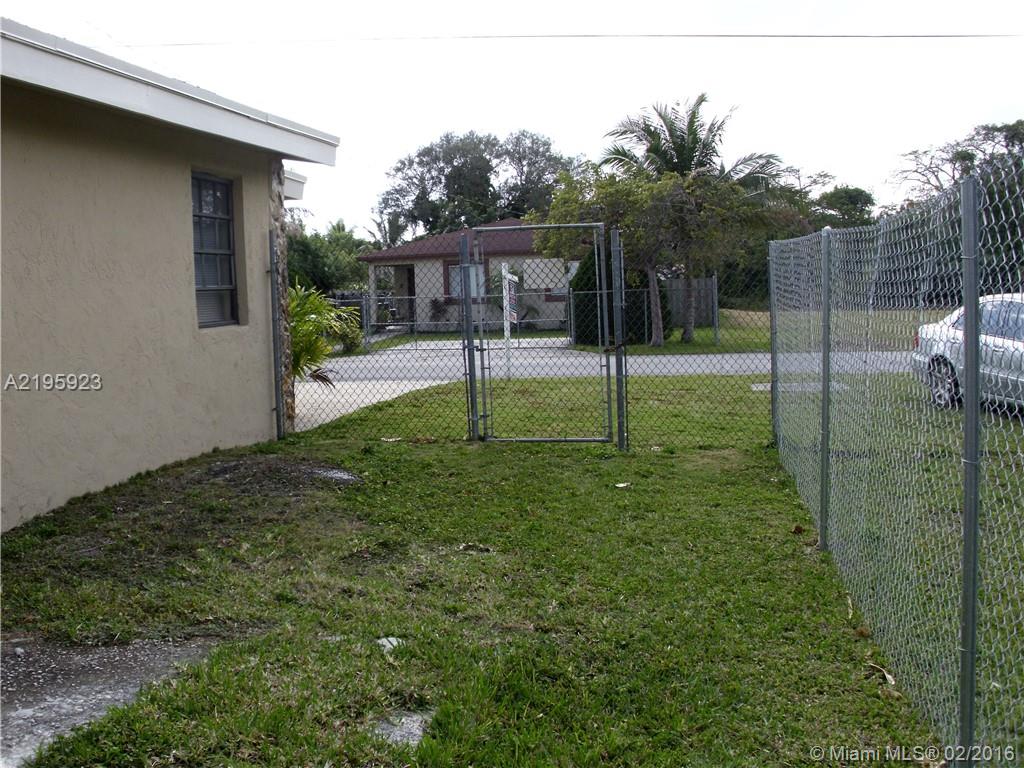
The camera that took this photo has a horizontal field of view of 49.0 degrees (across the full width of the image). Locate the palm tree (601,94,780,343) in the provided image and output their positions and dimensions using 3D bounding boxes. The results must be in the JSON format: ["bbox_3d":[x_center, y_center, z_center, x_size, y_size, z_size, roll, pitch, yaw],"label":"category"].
[{"bbox_3d":[4.170,-3.795,26.073,4.242,5.641,4.242,-1,5,0],"label":"palm tree"}]

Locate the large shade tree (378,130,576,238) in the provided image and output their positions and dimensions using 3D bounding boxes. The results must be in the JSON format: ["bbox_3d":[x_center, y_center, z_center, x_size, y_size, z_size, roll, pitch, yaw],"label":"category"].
[{"bbox_3d":[-1.728,-7.936,55.504,9.864,8.825,8.878,-1,5,0],"label":"large shade tree"}]

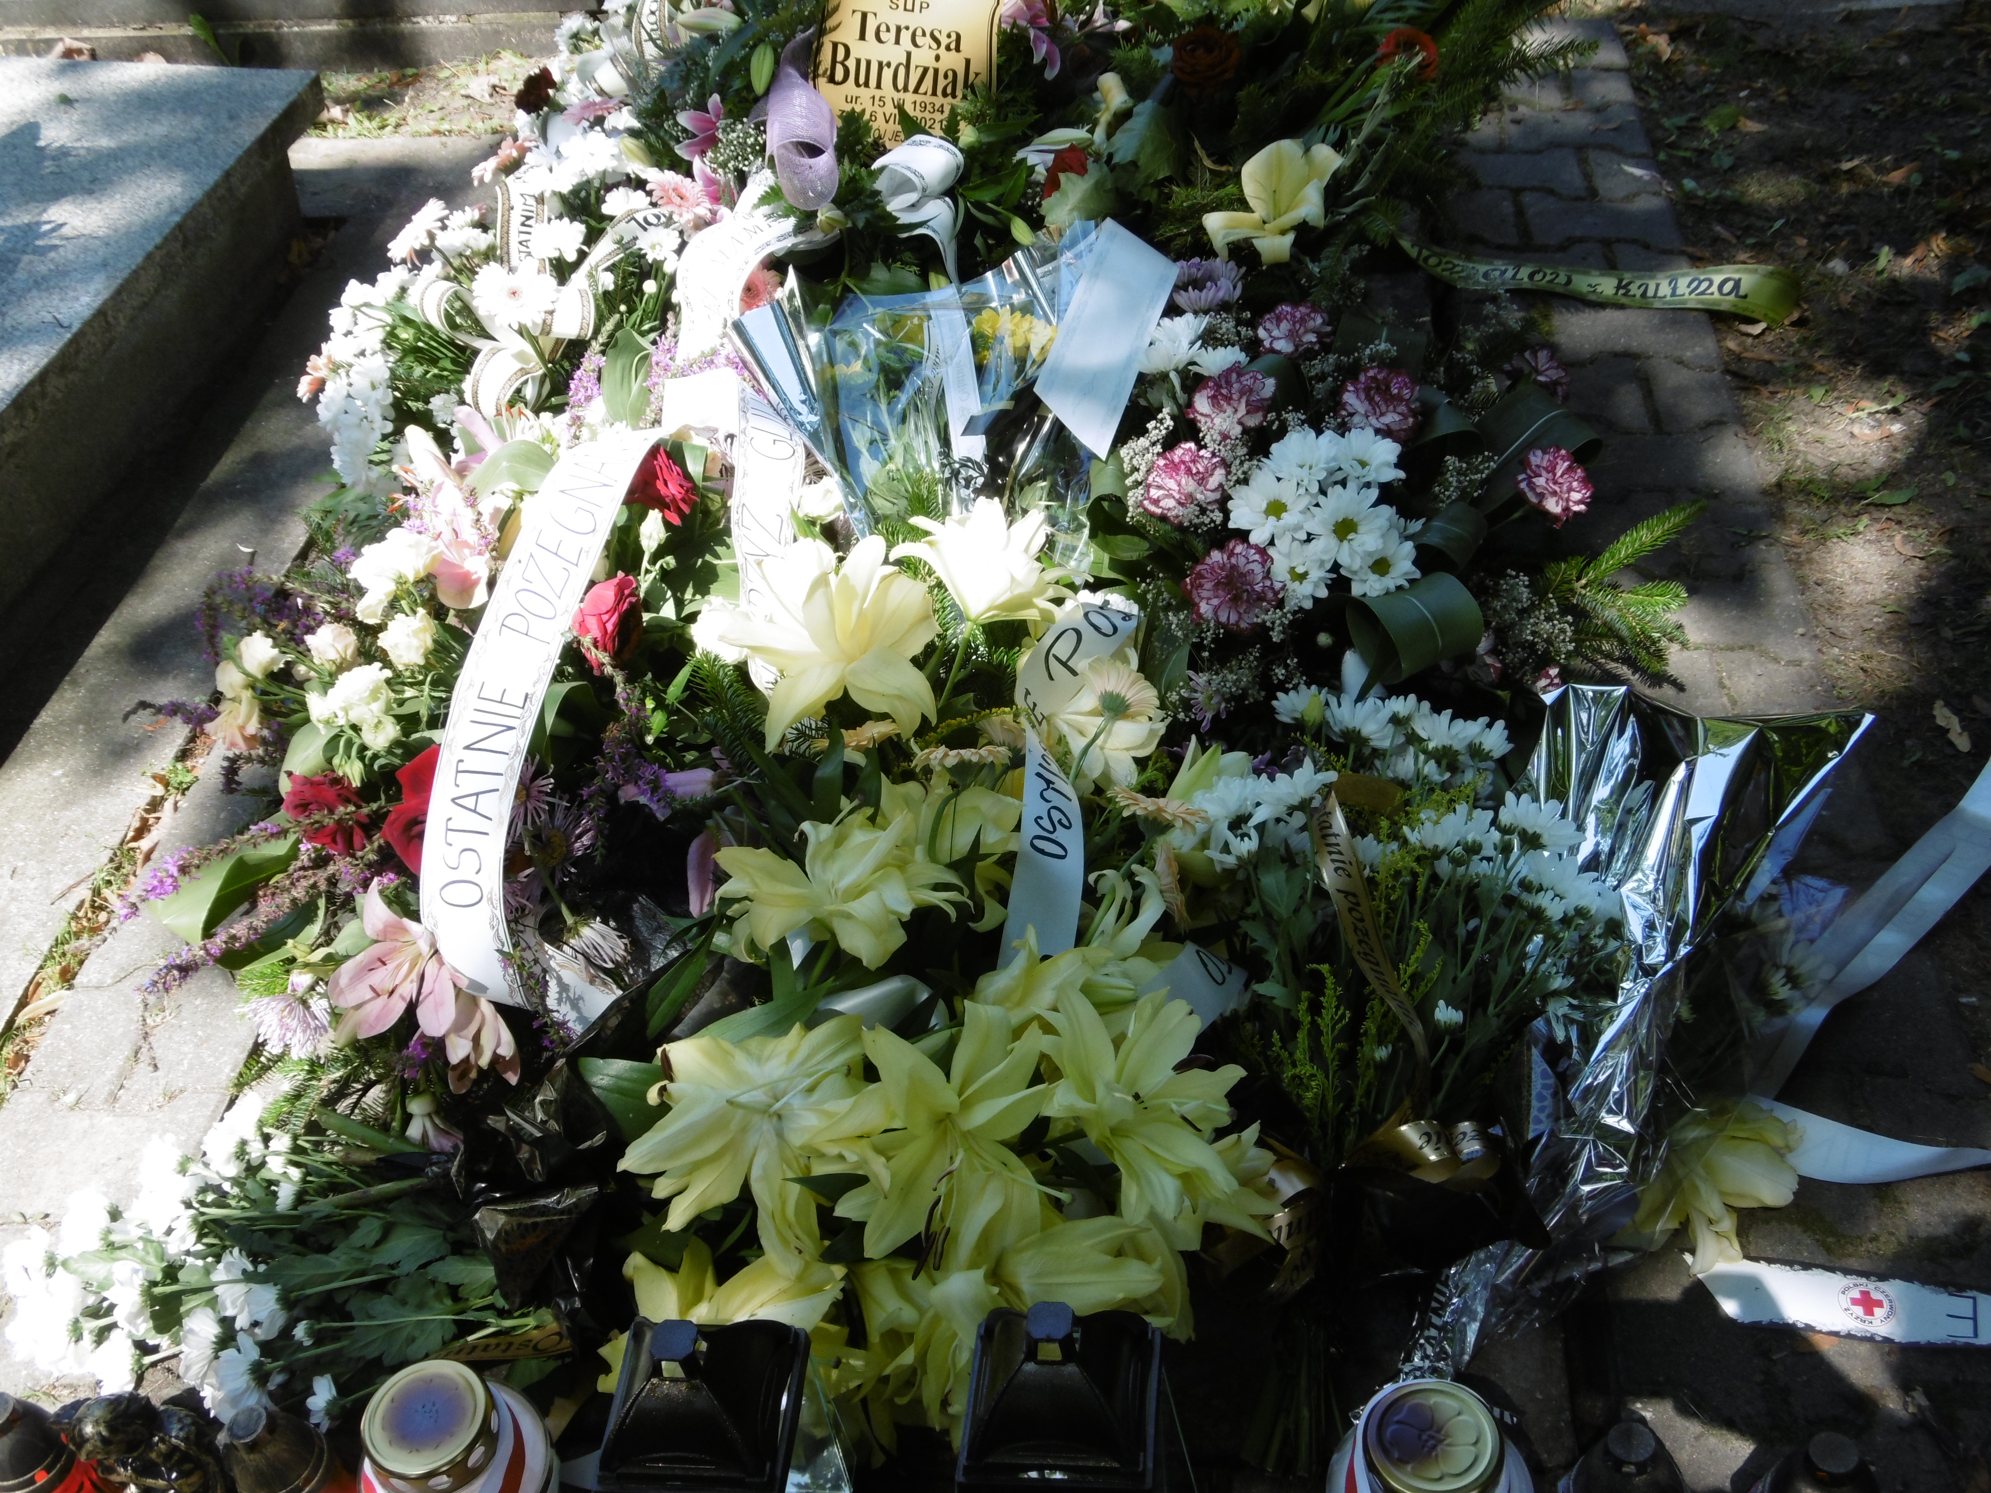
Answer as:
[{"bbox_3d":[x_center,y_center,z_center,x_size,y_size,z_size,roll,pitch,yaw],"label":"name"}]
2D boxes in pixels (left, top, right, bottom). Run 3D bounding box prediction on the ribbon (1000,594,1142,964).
[{"bbox_3d":[0.053,0.020,1.570,0.105,0.090,0.340,4,52,7],"label":"ribbon"}]

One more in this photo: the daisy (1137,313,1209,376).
[{"bbox_3d":[0.156,-0.355,1.931,0.064,0.035,0.064,13,83,16],"label":"daisy"}]

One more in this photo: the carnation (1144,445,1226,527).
[{"bbox_3d":[0.151,-0.210,1.744,0.068,0.068,0.054,-6,-7,12],"label":"carnation"}]

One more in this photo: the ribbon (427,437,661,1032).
[{"bbox_3d":[-0.327,-0.046,1.727,0.139,0.130,0.498,8,74,11],"label":"ribbon"}]

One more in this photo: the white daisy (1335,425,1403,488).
[{"bbox_3d":[0.315,-0.244,1.850,0.062,0.028,0.060,0,54,-6],"label":"white daisy"}]

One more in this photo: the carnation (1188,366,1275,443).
[{"bbox_3d":[0.200,-0.291,1.854,0.068,0.052,0.068,4,80,6],"label":"carnation"}]

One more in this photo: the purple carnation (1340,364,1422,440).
[{"bbox_3d":[0.325,-0.291,1.852,0.066,0.052,0.066,0,80,3],"label":"purple carnation"}]

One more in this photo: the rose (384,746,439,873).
[{"bbox_3d":[-0.415,0.046,1.590,0.078,0.065,0.088,0,60,13],"label":"rose"}]

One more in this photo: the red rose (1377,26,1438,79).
[{"bbox_3d":[0.489,-0.826,2.600,0.072,0.055,0.072,0,80,2],"label":"red rose"}]

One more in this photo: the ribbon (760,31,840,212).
[{"bbox_3d":[-0.205,-0.655,2.294,0.078,0.150,0.120,-4,40,-4],"label":"ribbon"}]

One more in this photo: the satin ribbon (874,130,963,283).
[{"bbox_3d":[-0.075,-0.524,2.120,0.090,0.130,0.100,0,38,0],"label":"satin ribbon"}]

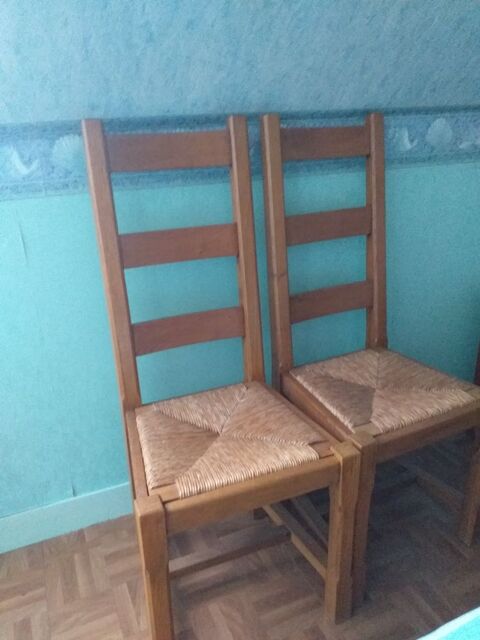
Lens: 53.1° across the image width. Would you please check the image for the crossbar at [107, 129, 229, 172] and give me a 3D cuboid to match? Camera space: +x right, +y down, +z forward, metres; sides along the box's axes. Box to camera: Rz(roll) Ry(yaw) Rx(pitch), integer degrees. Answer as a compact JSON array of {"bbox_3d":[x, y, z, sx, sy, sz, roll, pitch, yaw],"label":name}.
[{"bbox_3d":[-0.164,-0.398,1.137,0.293,0.081,0.029,-9,14,-19],"label":"crossbar"}]

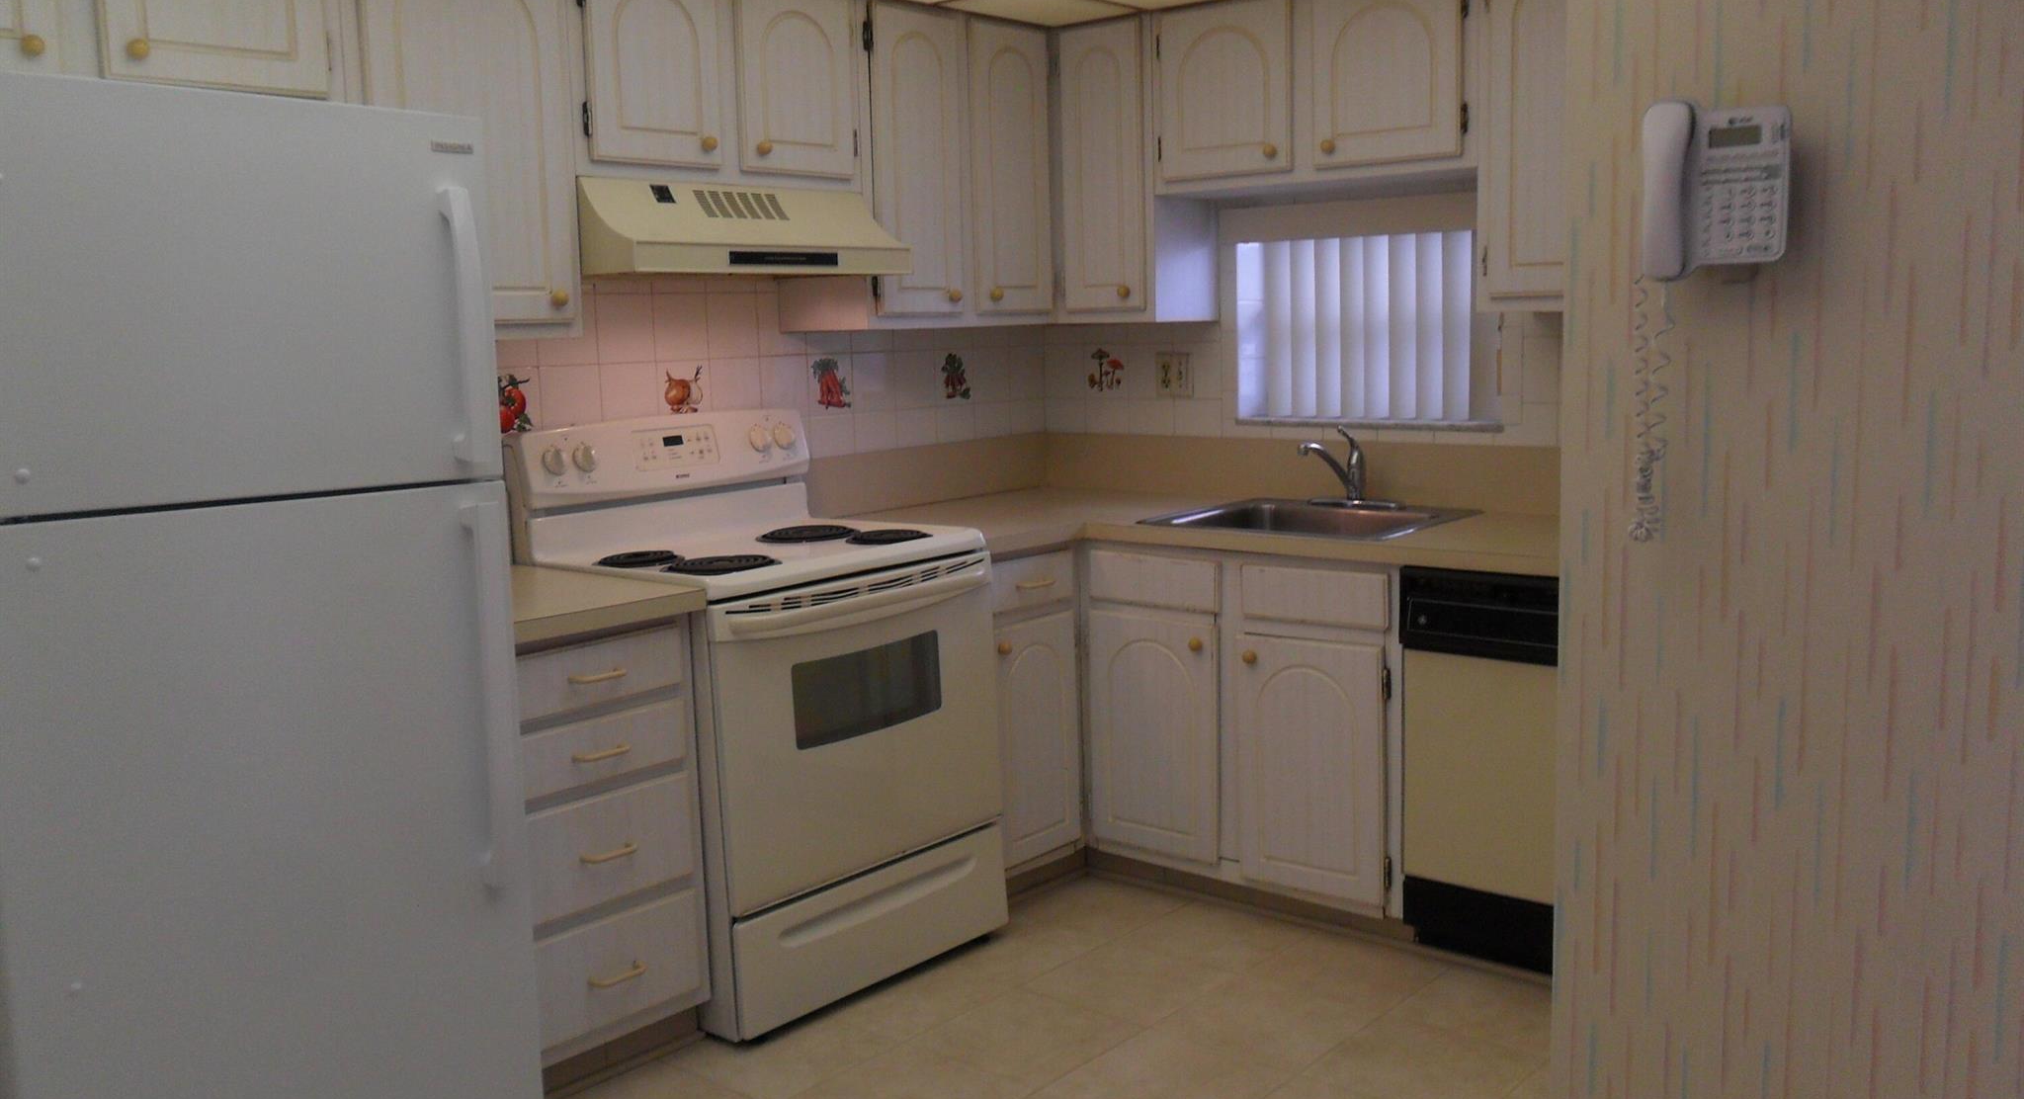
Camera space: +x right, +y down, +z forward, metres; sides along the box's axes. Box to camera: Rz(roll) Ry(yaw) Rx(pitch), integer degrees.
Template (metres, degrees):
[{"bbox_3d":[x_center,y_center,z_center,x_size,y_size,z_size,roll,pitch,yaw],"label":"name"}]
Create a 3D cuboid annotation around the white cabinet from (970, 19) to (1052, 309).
[{"bbox_3d":[-0.112,-0.943,3.995,0.295,0.720,0.325,5,11,40],"label":"white cabinet"}]

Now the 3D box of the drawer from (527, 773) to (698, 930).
[{"bbox_3d":[-0.877,0.525,2.984,0.410,0.205,0.365,6,11,40],"label":"drawer"}]

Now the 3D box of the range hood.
[{"bbox_3d":[-0.647,-0.682,3.400,0.475,0.193,0.755,6,11,40],"label":"range hood"}]

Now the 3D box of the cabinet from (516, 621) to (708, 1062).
[{"bbox_3d":[-0.954,0.519,3.047,0.610,0.812,0.450,6,11,40],"label":"cabinet"}]

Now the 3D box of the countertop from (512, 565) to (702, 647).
[{"bbox_3d":[-0.967,0.098,2.984,0.649,0.041,0.457,6,11,40],"label":"countertop"}]

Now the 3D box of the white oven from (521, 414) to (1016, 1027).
[{"bbox_3d":[-0.526,0.318,3.461,0.710,1.185,0.782,6,11,40],"label":"white oven"}]

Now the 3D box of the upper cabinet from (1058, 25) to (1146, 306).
[{"bbox_3d":[0.333,-0.982,4.133,0.295,0.735,0.325,6,11,40],"label":"upper cabinet"}]

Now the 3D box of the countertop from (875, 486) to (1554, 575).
[{"bbox_3d":[0.575,-0.026,3.549,2.050,0.043,0.930,5,11,40],"label":"countertop"}]

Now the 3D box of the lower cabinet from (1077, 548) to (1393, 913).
[{"bbox_3d":[0.667,0.347,3.765,0.835,0.764,0.580,5,11,40],"label":"lower cabinet"}]

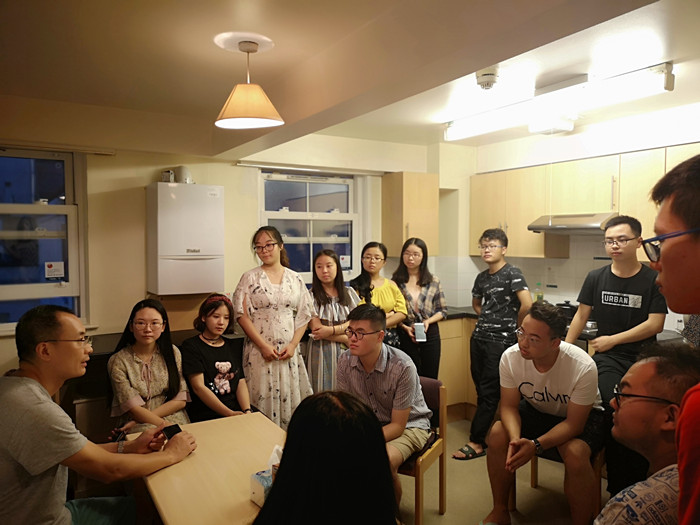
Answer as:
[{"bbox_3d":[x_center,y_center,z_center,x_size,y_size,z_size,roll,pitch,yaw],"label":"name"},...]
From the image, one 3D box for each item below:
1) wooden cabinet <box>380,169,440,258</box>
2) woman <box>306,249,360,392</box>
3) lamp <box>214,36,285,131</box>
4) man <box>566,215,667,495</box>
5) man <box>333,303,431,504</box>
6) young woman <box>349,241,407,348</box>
[{"bbox_3d":[0.535,-0.412,4.840,0.378,0.717,0.322,-1,3,-30],"label":"wooden cabinet"},{"bbox_3d":[-0.113,0.641,3.527,0.460,1.475,0.340,0,2,6],"label":"woman"},{"bbox_3d":[-0.451,-0.796,2.434,0.310,0.346,0.310,0,2,0],"label":"lamp"},{"bbox_3d":[1.522,0.563,3.089,0.550,1.660,0.560,-2,3,-37],"label":"man"},{"bbox_3d":[0.111,0.811,2.874,0.520,1.215,0.720,1,3,30],"label":"man"},{"bbox_3d":[0.199,0.616,3.827,0.430,1.530,0.320,0,2,5],"label":"young woman"}]

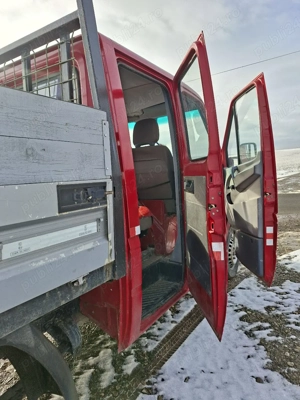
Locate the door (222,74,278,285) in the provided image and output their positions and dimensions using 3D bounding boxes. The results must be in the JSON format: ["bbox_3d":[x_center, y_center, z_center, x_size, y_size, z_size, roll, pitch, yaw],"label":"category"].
[{"bbox_3d":[0.791,-0.146,2.404,0.210,1.600,0.960,-2,6,-4],"label":"door"}]

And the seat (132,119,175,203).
[{"bbox_3d":[0.126,-0.326,2.617,0.540,0.880,0.660,2,7,34],"label":"seat"}]

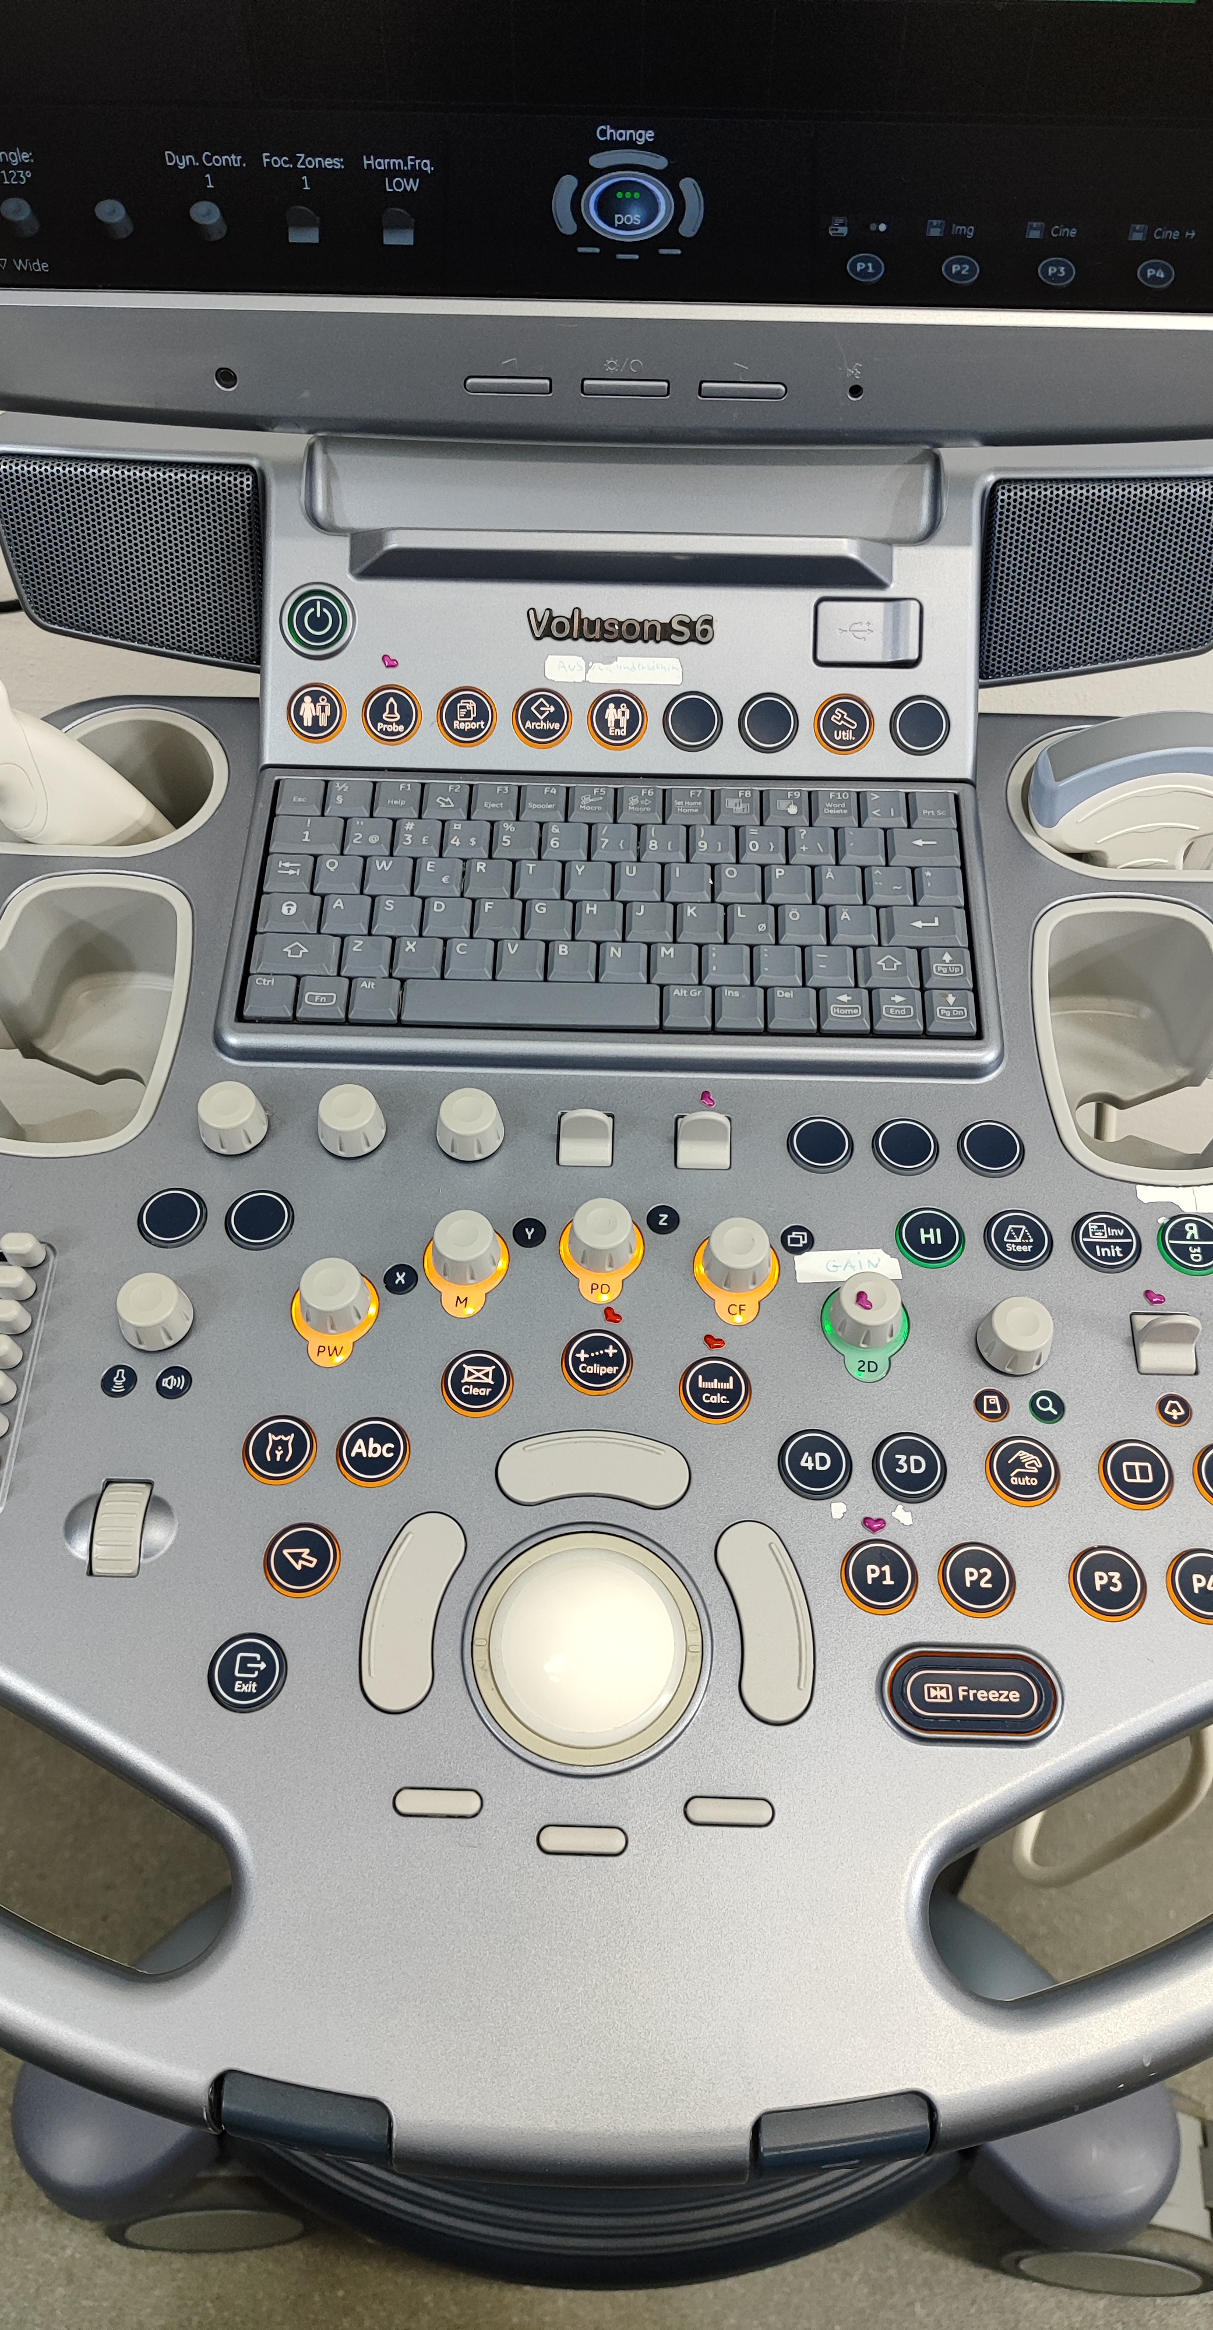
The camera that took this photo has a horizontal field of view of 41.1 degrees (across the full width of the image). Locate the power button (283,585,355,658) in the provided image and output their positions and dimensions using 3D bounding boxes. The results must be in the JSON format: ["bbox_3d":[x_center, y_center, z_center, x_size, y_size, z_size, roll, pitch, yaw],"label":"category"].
[{"bbox_3d":[-0.097,-0.183,0.543,0.026,0.004,0.026,1,92,0],"label":"power button"}]

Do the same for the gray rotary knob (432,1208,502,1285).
[{"bbox_3d":[-0.043,0.024,0.494,0.021,0.012,0.021,1,61,0],"label":"gray rotary knob"}]

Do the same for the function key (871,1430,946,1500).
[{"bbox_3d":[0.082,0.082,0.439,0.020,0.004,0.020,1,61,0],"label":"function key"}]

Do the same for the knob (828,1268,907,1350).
[{"bbox_3d":[0.075,0.040,0.457,0.020,0.012,0.020,1,61,0],"label":"knob"}]

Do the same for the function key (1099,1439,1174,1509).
[{"bbox_3d":[0.152,0.089,0.465,0.020,0.003,0.020,1,61,0],"label":"function key"}]

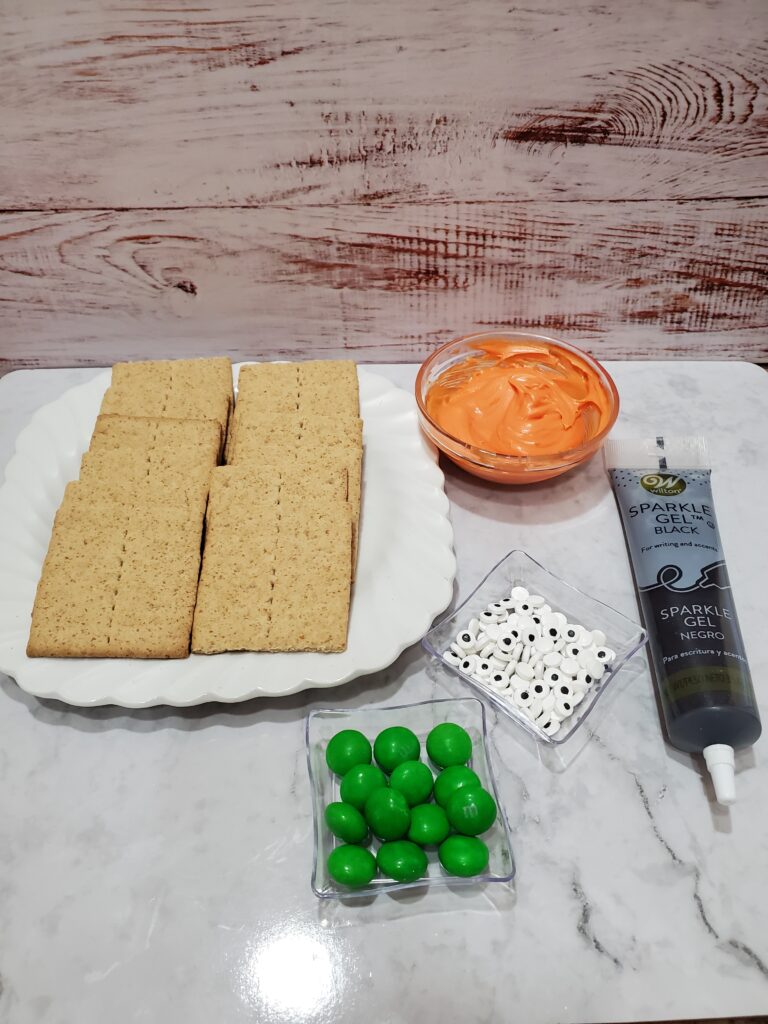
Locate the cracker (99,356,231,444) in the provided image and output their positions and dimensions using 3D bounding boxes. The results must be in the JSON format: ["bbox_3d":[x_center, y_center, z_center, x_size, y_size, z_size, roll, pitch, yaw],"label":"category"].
[{"bbox_3d":[-0.101,-0.047,0.363,0.058,0.006,0.061,-3,58,-4],"label":"cracker"}]

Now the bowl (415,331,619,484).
[{"bbox_3d":[0.059,-0.041,0.360,0.092,0.037,0.092,0,49,0],"label":"bowl"}]

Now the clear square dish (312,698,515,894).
[{"bbox_3d":[0.007,0.095,0.253,0.060,0.017,0.060,-3,49,-4],"label":"clear square dish"}]

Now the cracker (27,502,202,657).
[{"bbox_3d":[-0.099,0.026,0.291,0.058,0.006,0.059,0,64,-1],"label":"cracker"}]

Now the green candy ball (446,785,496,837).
[{"bbox_3d":[0.028,0.095,0.246,0.016,0.015,0.016,0,49,0],"label":"green candy ball"}]

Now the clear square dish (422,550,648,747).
[{"bbox_3d":[0.056,0.052,0.291,0.059,0.017,0.059,35,57,26],"label":"clear square dish"}]

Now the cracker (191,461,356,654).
[{"bbox_3d":[-0.042,0.021,0.301,0.058,0.006,0.071,0,61,-1],"label":"cracker"}]

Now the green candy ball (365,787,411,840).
[{"bbox_3d":[0.001,0.096,0.246,0.015,0.015,0.017,0,49,0],"label":"green candy ball"}]

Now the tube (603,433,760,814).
[{"bbox_3d":[0.122,0.024,0.306,0.052,0.034,0.183,6,49,4],"label":"tube"}]

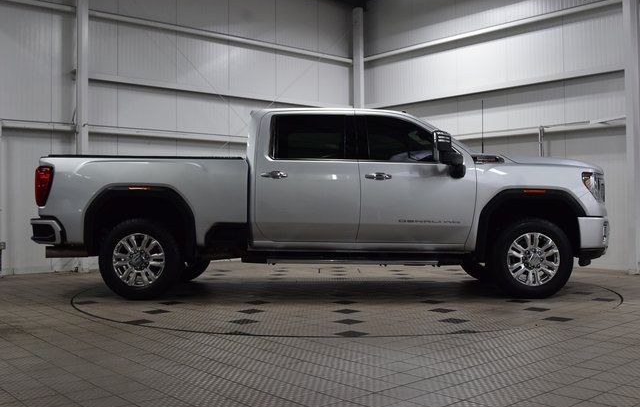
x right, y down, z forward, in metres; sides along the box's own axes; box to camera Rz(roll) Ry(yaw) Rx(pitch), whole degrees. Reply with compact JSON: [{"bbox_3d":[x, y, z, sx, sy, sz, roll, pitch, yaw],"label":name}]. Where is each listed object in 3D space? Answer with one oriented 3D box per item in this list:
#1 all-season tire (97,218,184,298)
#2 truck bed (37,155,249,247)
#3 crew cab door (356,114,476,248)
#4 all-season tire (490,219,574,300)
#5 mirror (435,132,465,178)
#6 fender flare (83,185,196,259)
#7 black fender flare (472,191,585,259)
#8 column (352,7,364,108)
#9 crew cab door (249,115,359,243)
[{"bbox_3d":[-1.845,0.567,6.637,0.840,0.840,0.280,0,-1,0],"label":"all-season tire"},{"bbox_3d":[-1.827,-0.017,7.520,2.194,0.947,2.060,0,-1,0],"label":"truck bed"},{"bbox_3d":[0.986,-0.256,6.655,1.219,1.380,0.270,0,-1,0],"label":"crew cab door"},{"bbox_3d":[2.198,0.560,6.681,0.840,0.840,0.280,0,-1,0],"label":"all-season tire"},{"bbox_3d":[1.284,-0.476,6.375,0.330,0.436,0.340,0,-1,0],"label":"mirror"},{"bbox_3d":[-1.833,0.187,6.527,1.158,0.751,0.160,0,-1,0],"label":"fender flare"},{"bbox_3d":[2.149,0.210,6.561,1.140,0.733,0.160,0,-1,0],"label":"black fender flare"},{"bbox_3d":[0.819,-1.554,13.625,0.200,5.270,0.200,1,-1,-39],"label":"column"},{"bbox_3d":[-0.138,-0.267,6.639,1.092,1.385,0.270,0,-1,0],"label":"crew cab door"}]

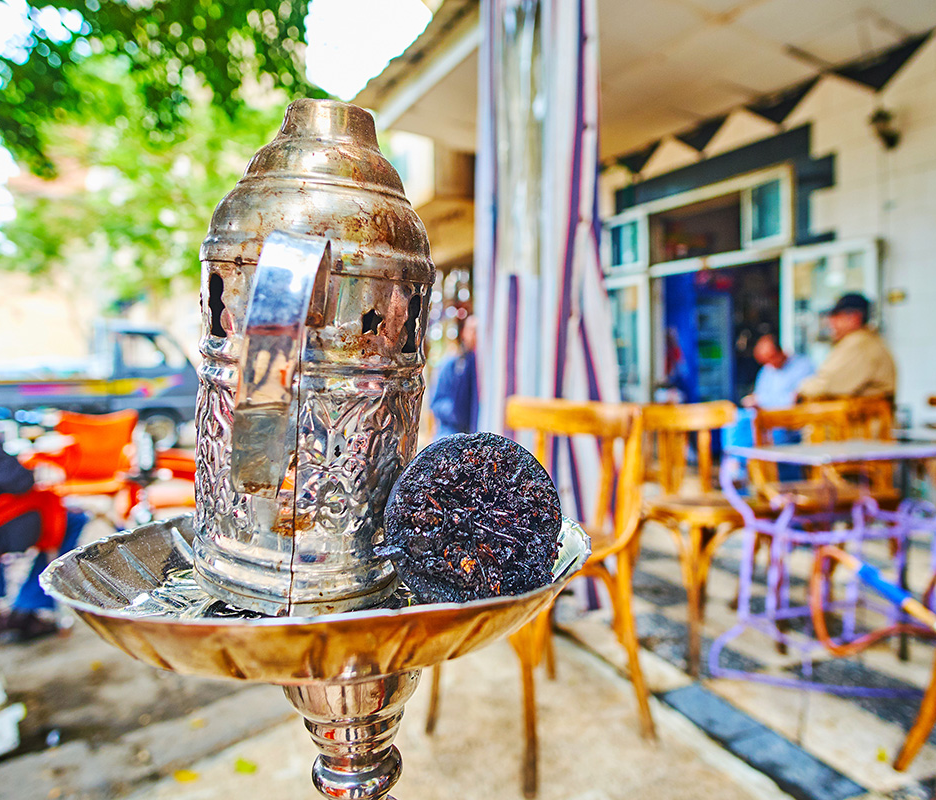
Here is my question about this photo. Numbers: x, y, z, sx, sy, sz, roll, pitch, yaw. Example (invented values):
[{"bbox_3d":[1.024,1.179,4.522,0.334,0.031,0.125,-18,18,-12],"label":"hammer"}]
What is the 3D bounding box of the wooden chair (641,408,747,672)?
[{"bbox_3d":[0.800,0.415,2.070,0.430,0.820,0.470,0,0,-13],"label":"wooden chair"}]

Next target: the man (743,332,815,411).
[{"bbox_3d":[1.820,0.220,3.470,0.540,1.220,0.780,0,0,41],"label":"man"}]

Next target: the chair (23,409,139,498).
[{"bbox_3d":[-1.890,0.460,3.020,0.550,0.800,0.560,0,0,-25],"label":"chair"}]

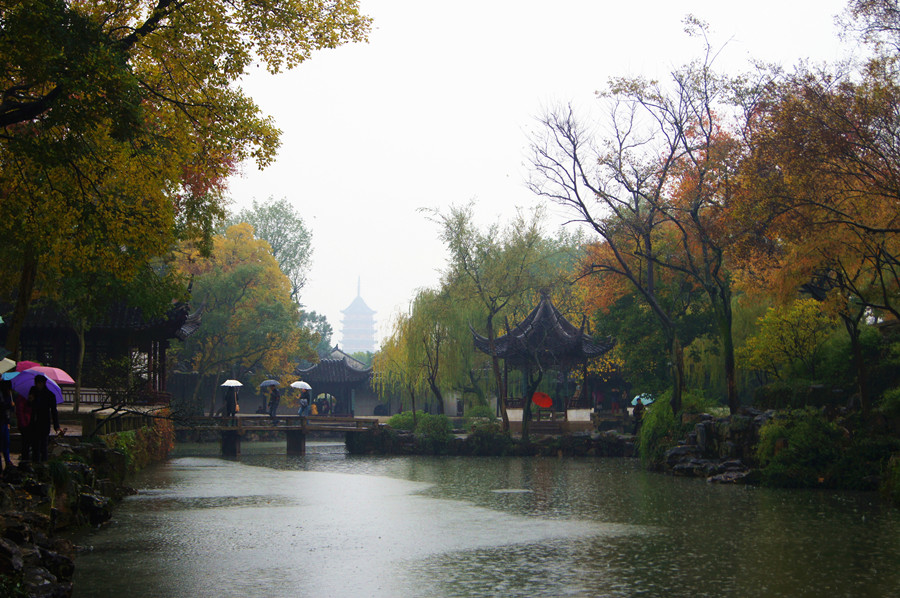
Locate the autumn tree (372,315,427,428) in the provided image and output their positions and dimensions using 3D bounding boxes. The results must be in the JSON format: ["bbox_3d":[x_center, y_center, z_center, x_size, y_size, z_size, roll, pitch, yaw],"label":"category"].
[{"bbox_3d":[-2.129,3.111,73.442,2.500,5.044,2.400,0,-3,0],"label":"autumn tree"}]

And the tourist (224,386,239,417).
[{"bbox_3d":[-9.141,4.497,70.000,0.590,1.670,0.400,0,-3,6],"label":"tourist"}]

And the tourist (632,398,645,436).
[{"bbox_3d":[8.204,5.146,72.825,0.400,1.672,0.550,-3,-4,41],"label":"tourist"}]

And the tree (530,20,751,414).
[{"bbox_3d":[6.576,-2.859,57.757,7.560,13.660,6.500,0,-3,0],"label":"tree"}]

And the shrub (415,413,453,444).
[{"bbox_3d":[-0.693,5.462,70.303,1.601,1.383,1.450,0,-3,0],"label":"shrub"}]

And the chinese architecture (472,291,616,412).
[{"bbox_3d":[4.387,2.792,78.500,6.660,6.380,6.000,0,-3,0],"label":"chinese architecture"}]

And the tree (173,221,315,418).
[{"bbox_3d":[-12.095,1.289,98.000,8.550,11.300,8.500,0,-3,0],"label":"tree"}]

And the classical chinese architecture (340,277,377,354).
[{"bbox_3d":[-57.441,23.152,1050.387,30.000,74.732,30.000,0,-3,0],"label":"classical chinese architecture"}]

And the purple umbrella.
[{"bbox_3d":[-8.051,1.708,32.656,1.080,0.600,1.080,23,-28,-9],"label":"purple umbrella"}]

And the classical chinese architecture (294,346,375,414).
[{"bbox_3d":[-7.733,5.605,113.000,5.540,4.800,4.200,0,-3,-9],"label":"classical chinese architecture"}]

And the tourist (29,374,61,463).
[{"bbox_3d":[-7.857,2.324,32.420,0.580,1.720,0.380,0,-3,-6],"label":"tourist"}]

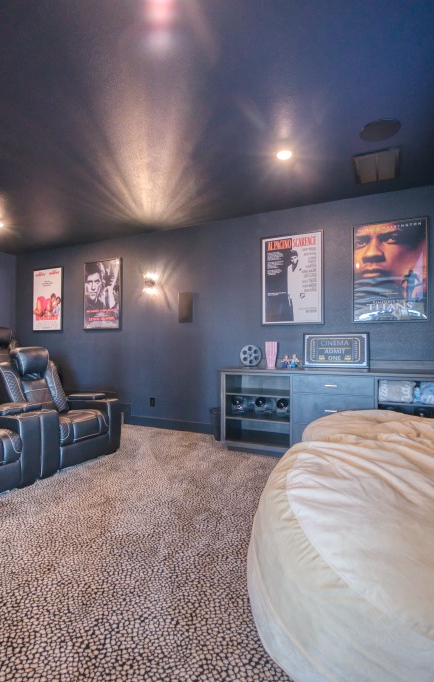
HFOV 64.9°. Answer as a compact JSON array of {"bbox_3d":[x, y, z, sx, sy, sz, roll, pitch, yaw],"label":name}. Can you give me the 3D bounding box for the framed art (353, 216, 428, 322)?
[{"bbox_3d":[1.762,-0.704,3.485,0.700,1.050,0.030,0,-1,26],"label":"framed art"}]

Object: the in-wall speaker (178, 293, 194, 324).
[{"bbox_3d":[-0.418,-0.441,4.541,0.225,0.400,0.030,0,-1,26],"label":"in-wall speaker"}]

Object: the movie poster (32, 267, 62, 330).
[{"bbox_3d":[-2.855,-0.691,5.732,0.715,1.050,0.030,0,-1,26],"label":"movie poster"}]

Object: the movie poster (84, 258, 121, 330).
[{"bbox_3d":[-1.755,-0.697,5.196,0.730,1.050,0.030,0,-1,26],"label":"movie poster"}]

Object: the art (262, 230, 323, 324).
[{"bbox_3d":[0.858,-0.706,3.925,0.715,1.050,0.030,0,-1,26],"label":"art"}]

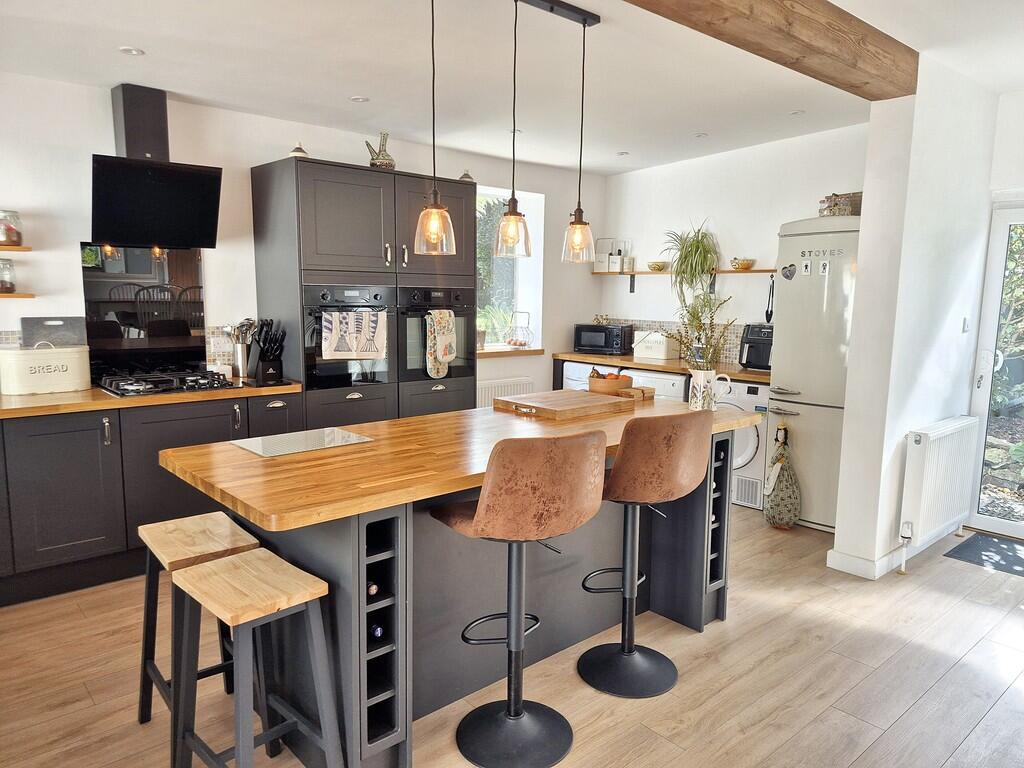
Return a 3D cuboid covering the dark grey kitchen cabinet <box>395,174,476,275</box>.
[{"bbox_3d":[-0.668,-1.018,4.525,0.630,0.598,0.582,-6,10,-42],"label":"dark grey kitchen cabinet"}]

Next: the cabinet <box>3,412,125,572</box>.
[{"bbox_3d":[-2.206,0.447,3.302,0.440,0.690,0.572,-6,10,-42],"label":"cabinet"}]

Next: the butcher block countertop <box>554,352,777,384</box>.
[{"bbox_3d":[1.272,-0.162,5.449,0.640,0.040,2.085,-6,10,-42],"label":"butcher block countertop"}]

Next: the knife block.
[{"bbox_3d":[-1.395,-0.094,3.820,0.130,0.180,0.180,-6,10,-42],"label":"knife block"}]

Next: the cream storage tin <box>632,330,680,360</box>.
[{"bbox_3d":[1.203,-0.324,5.628,0.318,0.214,0.200,8,11,44],"label":"cream storage tin"}]

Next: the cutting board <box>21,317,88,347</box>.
[{"bbox_3d":[-2.437,-0.160,3.640,0.285,0.385,0.020,-5,9,-38],"label":"cutting board"}]

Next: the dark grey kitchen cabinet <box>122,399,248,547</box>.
[{"bbox_3d":[-1.844,0.427,3.757,0.610,0.710,0.570,-5,9,-38],"label":"dark grey kitchen cabinet"}]

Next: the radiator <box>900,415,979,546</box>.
[{"bbox_3d":[2.393,0.514,3.798,0.850,0.595,0.095,-6,10,-42],"label":"radiator"}]

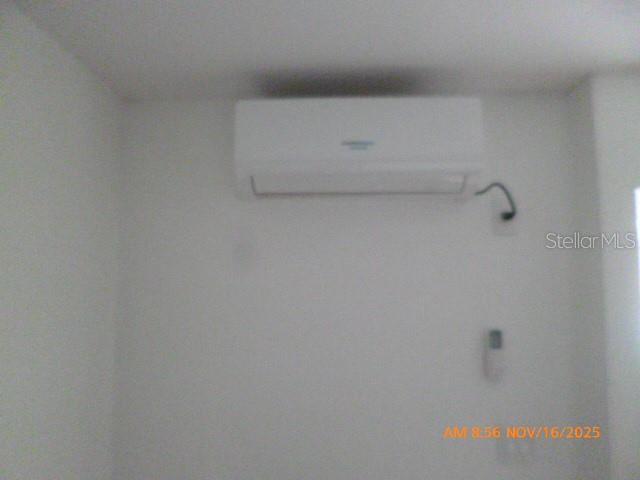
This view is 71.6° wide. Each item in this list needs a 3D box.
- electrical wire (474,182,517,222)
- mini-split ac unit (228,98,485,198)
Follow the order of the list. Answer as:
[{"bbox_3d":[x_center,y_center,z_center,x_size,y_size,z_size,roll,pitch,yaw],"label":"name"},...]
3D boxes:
[{"bbox_3d":[0.601,-0.131,1.517,0.143,0.130,0.070,0,-4,1],"label":"electrical wire"},{"bbox_3d":[0.123,-0.295,1.476,0.770,0.292,0.200,0,-4,1],"label":"mini-split ac unit"}]

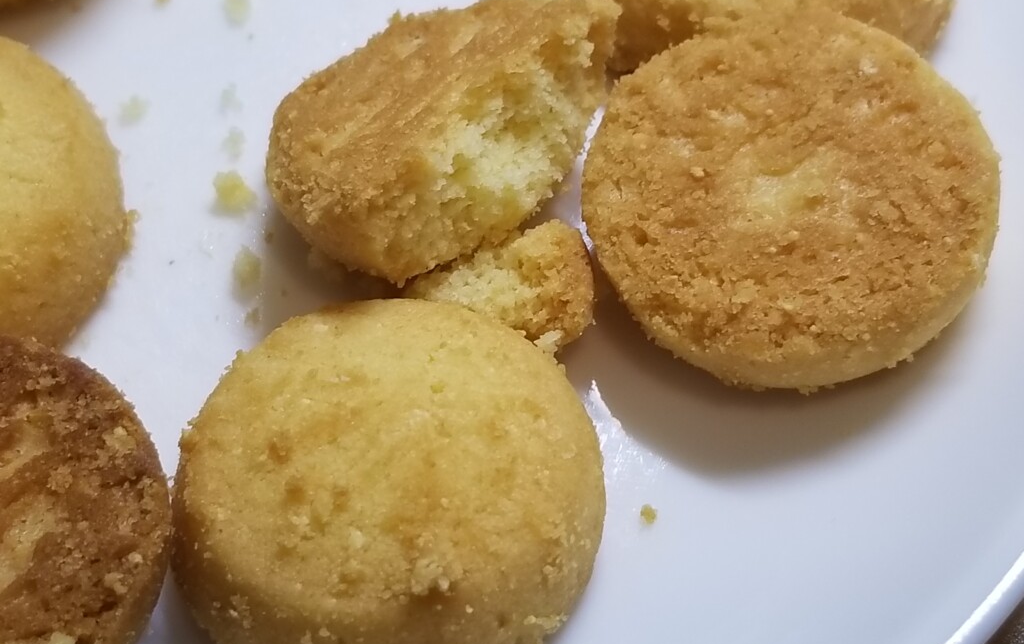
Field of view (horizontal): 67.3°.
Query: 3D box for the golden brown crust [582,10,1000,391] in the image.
[{"bbox_3d":[0.033,-0.014,0.099,0.048,0.018,0.048,0,71,9],"label":"golden brown crust"}]

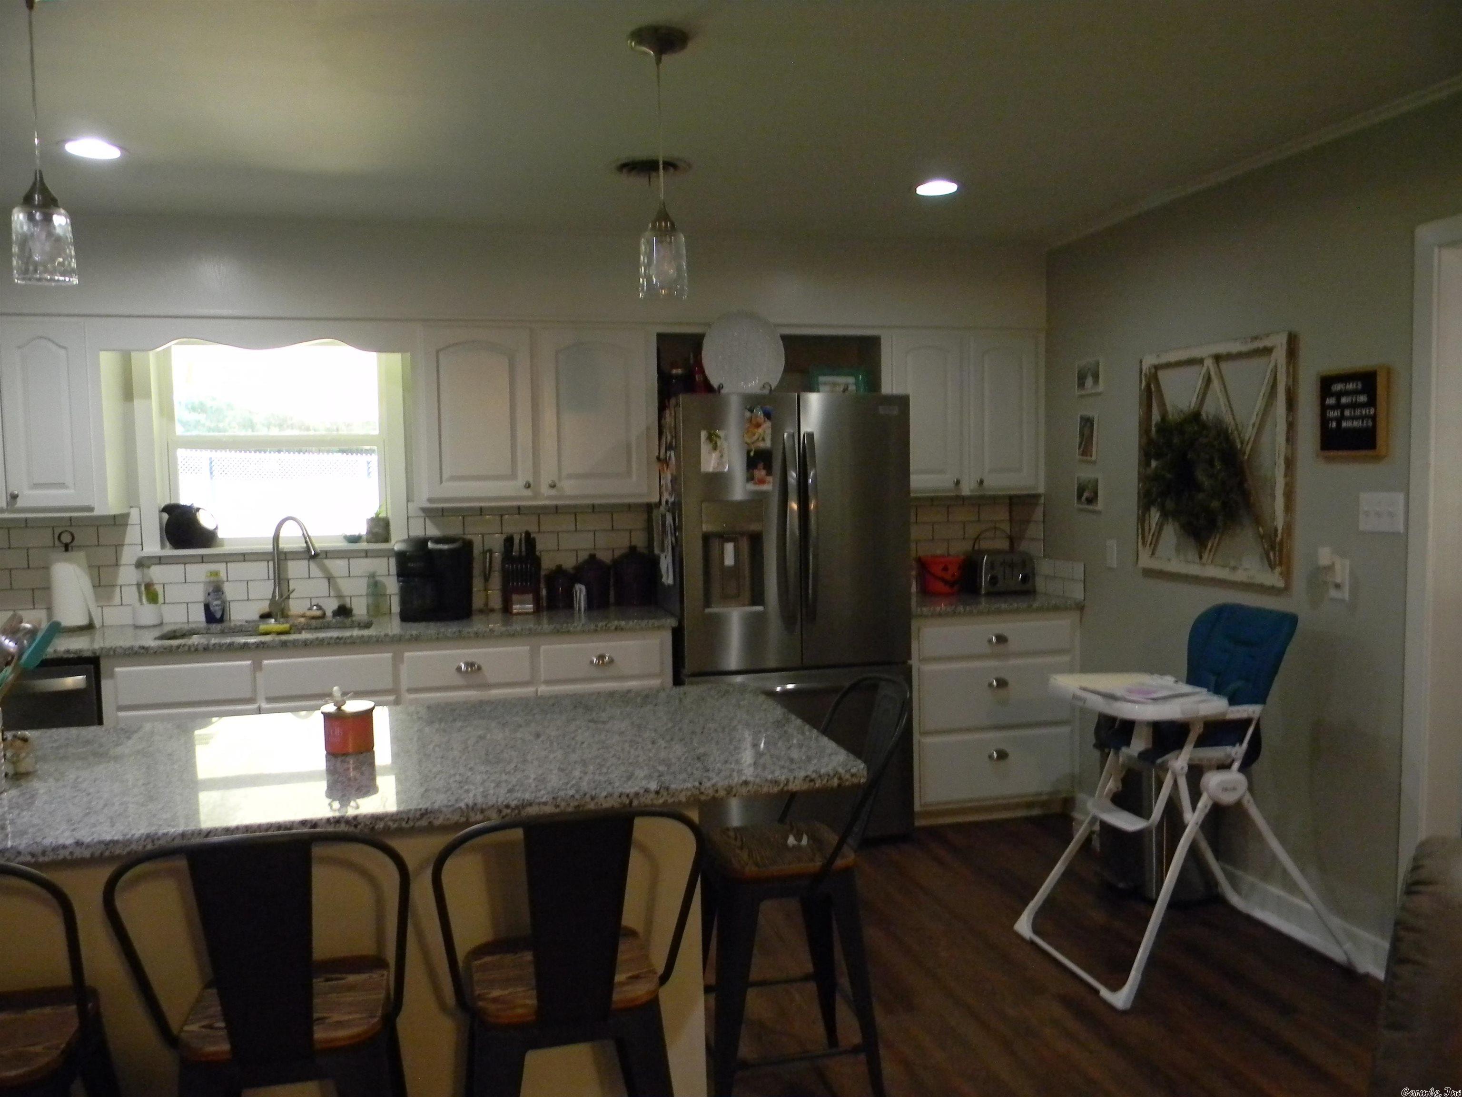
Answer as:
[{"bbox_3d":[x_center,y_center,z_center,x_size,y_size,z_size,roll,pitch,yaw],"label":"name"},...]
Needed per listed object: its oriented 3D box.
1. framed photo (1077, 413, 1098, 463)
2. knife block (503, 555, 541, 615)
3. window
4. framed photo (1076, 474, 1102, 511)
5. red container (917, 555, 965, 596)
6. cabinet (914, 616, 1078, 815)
[{"bbox_3d":[1.450,-0.455,4.794,0.017,0.186,0.136,-2,4,-13],"label":"framed photo"},{"bbox_3d":[-0.860,0.132,4.843,0.150,0.242,0.180,-2,4,-13],"label":"knife block"},{"bbox_3d":[-1.832,-0.435,4.755,0.860,0.835,0.110,-2,3,-13],"label":"window"},{"bbox_3d":[1.447,-0.230,4.776,0.016,0.139,0.183,-2,3,-13],"label":"framed photo"},{"bbox_3d":[0.945,0.119,5.288,0.204,0.164,0.204,-1,4,0],"label":"red container"},{"bbox_3d":[1.024,0.684,5.159,0.728,0.883,0.620,-2,4,-13],"label":"cabinet"}]

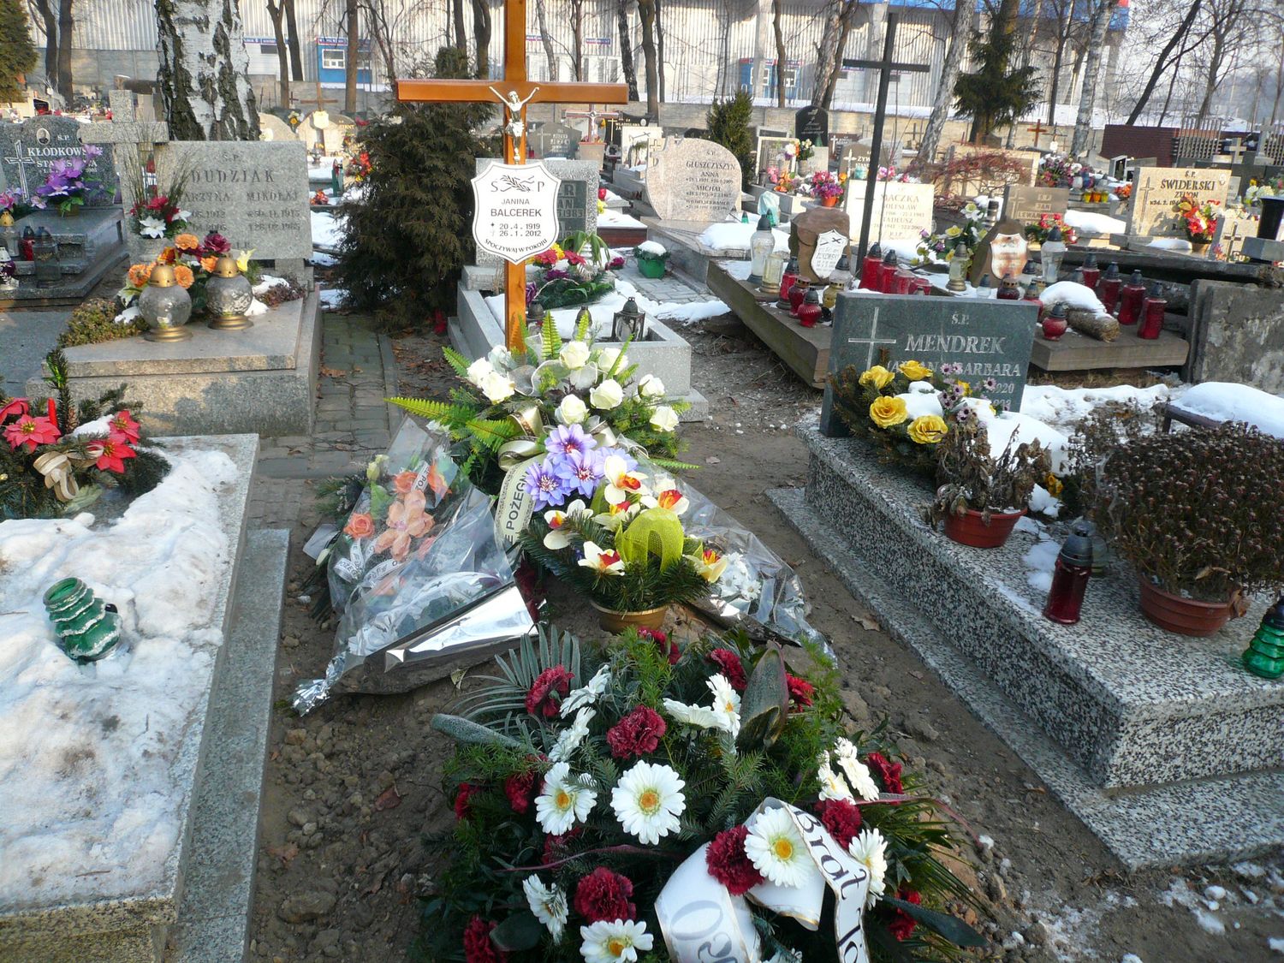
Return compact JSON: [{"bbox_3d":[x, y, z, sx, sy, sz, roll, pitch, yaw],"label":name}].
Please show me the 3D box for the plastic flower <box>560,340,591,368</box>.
[{"bbox_3d":[-0.197,-0.377,3.082,0.086,0.082,0.080,-3,-3,-15],"label":"plastic flower"}]

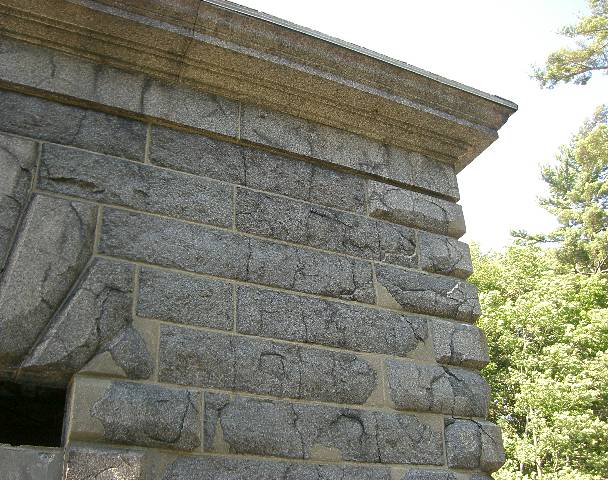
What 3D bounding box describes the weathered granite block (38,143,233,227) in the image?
[{"bbox_3d":[-1.141,-0.281,4.763,1.278,0.331,0.360,12,-27,-24],"label":"weathered granite block"}]

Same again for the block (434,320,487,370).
[{"bbox_3d":[1.067,0.889,5.565,0.505,0.333,0.580,12,-27,-24],"label":"block"}]

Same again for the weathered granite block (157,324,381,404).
[{"bbox_3d":[-0.248,0.895,4.712,1.554,0.357,0.360,12,-27,-24],"label":"weathered granite block"}]

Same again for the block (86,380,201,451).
[{"bbox_3d":[-1.003,1.083,4.228,0.668,0.348,0.380,12,-27,-24],"label":"block"}]

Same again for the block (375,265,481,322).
[{"bbox_3d":[0.863,0.483,5.541,0.963,0.334,0.420,12,-27,-24],"label":"block"}]

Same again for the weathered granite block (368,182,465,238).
[{"bbox_3d":[0.834,-0.169,5.823,0.897,0.324,0.420,12,-27,-24],"label":"weathered granite block"}]

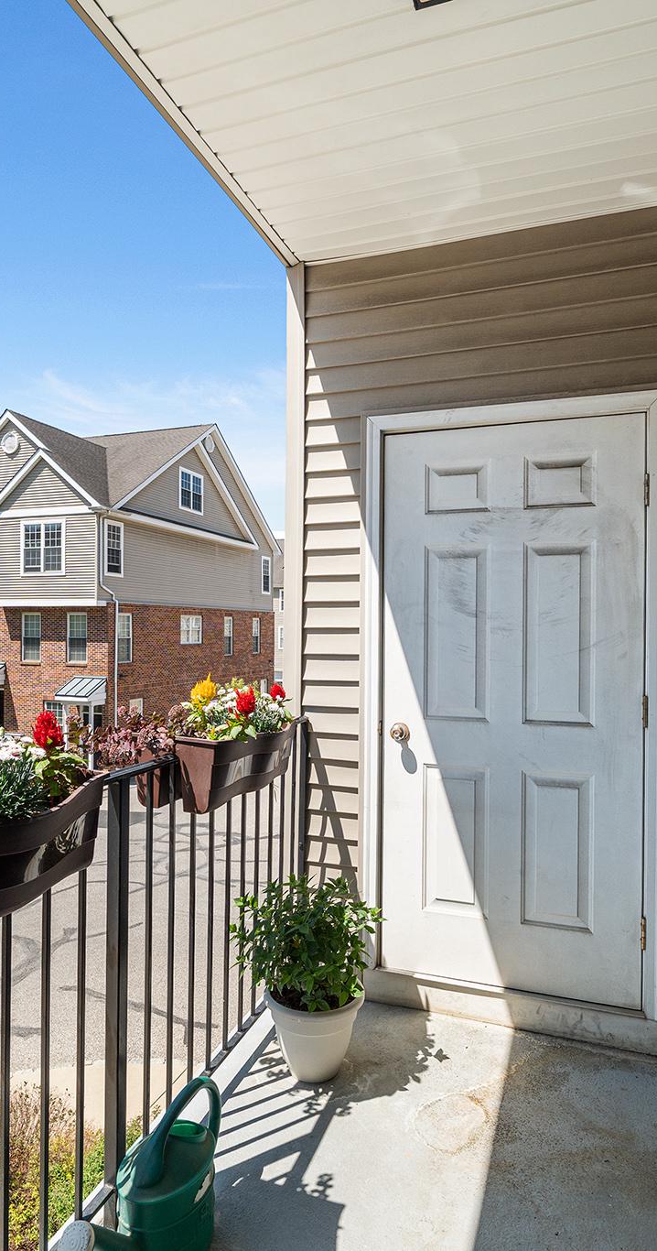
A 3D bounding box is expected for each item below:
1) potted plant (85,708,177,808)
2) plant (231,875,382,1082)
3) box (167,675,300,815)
[{"bbox_3d":[-0.535,0.370,2.012,0.230,0.285,0.280,0,0,18],"label":"potted plant"},{"bbox_3d":[-0.070,1.130,2.210,0.470,0.620,0.470,0,0,0],"label":"plant"},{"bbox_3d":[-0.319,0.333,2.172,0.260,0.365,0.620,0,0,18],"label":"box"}]

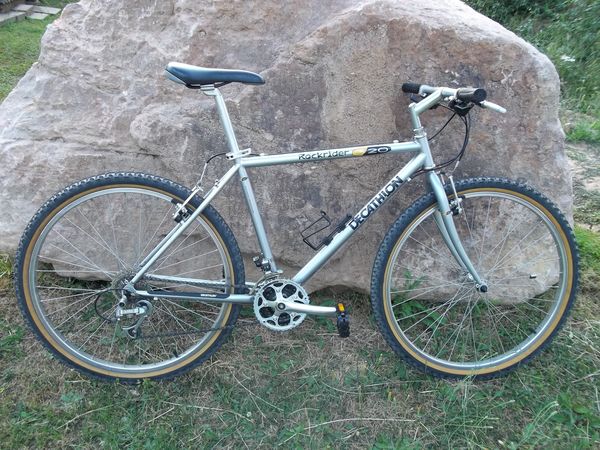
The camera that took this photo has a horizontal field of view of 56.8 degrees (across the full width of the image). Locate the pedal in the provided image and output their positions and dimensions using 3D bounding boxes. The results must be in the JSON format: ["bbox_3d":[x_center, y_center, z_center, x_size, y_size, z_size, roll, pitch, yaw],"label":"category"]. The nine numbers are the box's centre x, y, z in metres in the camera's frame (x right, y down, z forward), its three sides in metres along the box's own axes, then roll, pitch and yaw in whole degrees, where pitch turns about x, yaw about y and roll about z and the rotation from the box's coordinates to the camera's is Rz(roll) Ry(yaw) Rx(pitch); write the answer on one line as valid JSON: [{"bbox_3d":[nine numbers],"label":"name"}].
[{"bbox_3d":[0.118,0.268,1.580,0.037,0.080,0.095,0,14,-4],"label":"pedal"}]

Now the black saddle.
[{"bbox_3d":[-0.233,-0.409,1.528,0.275,0.072,0.155,0,14,-4],"label":"black saddle"}]

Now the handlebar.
[{"bbox_3d":[0.418,-0.356,1.588,0.115,0.090,0.580,-1,14,-8],"label":"handlebar"}]

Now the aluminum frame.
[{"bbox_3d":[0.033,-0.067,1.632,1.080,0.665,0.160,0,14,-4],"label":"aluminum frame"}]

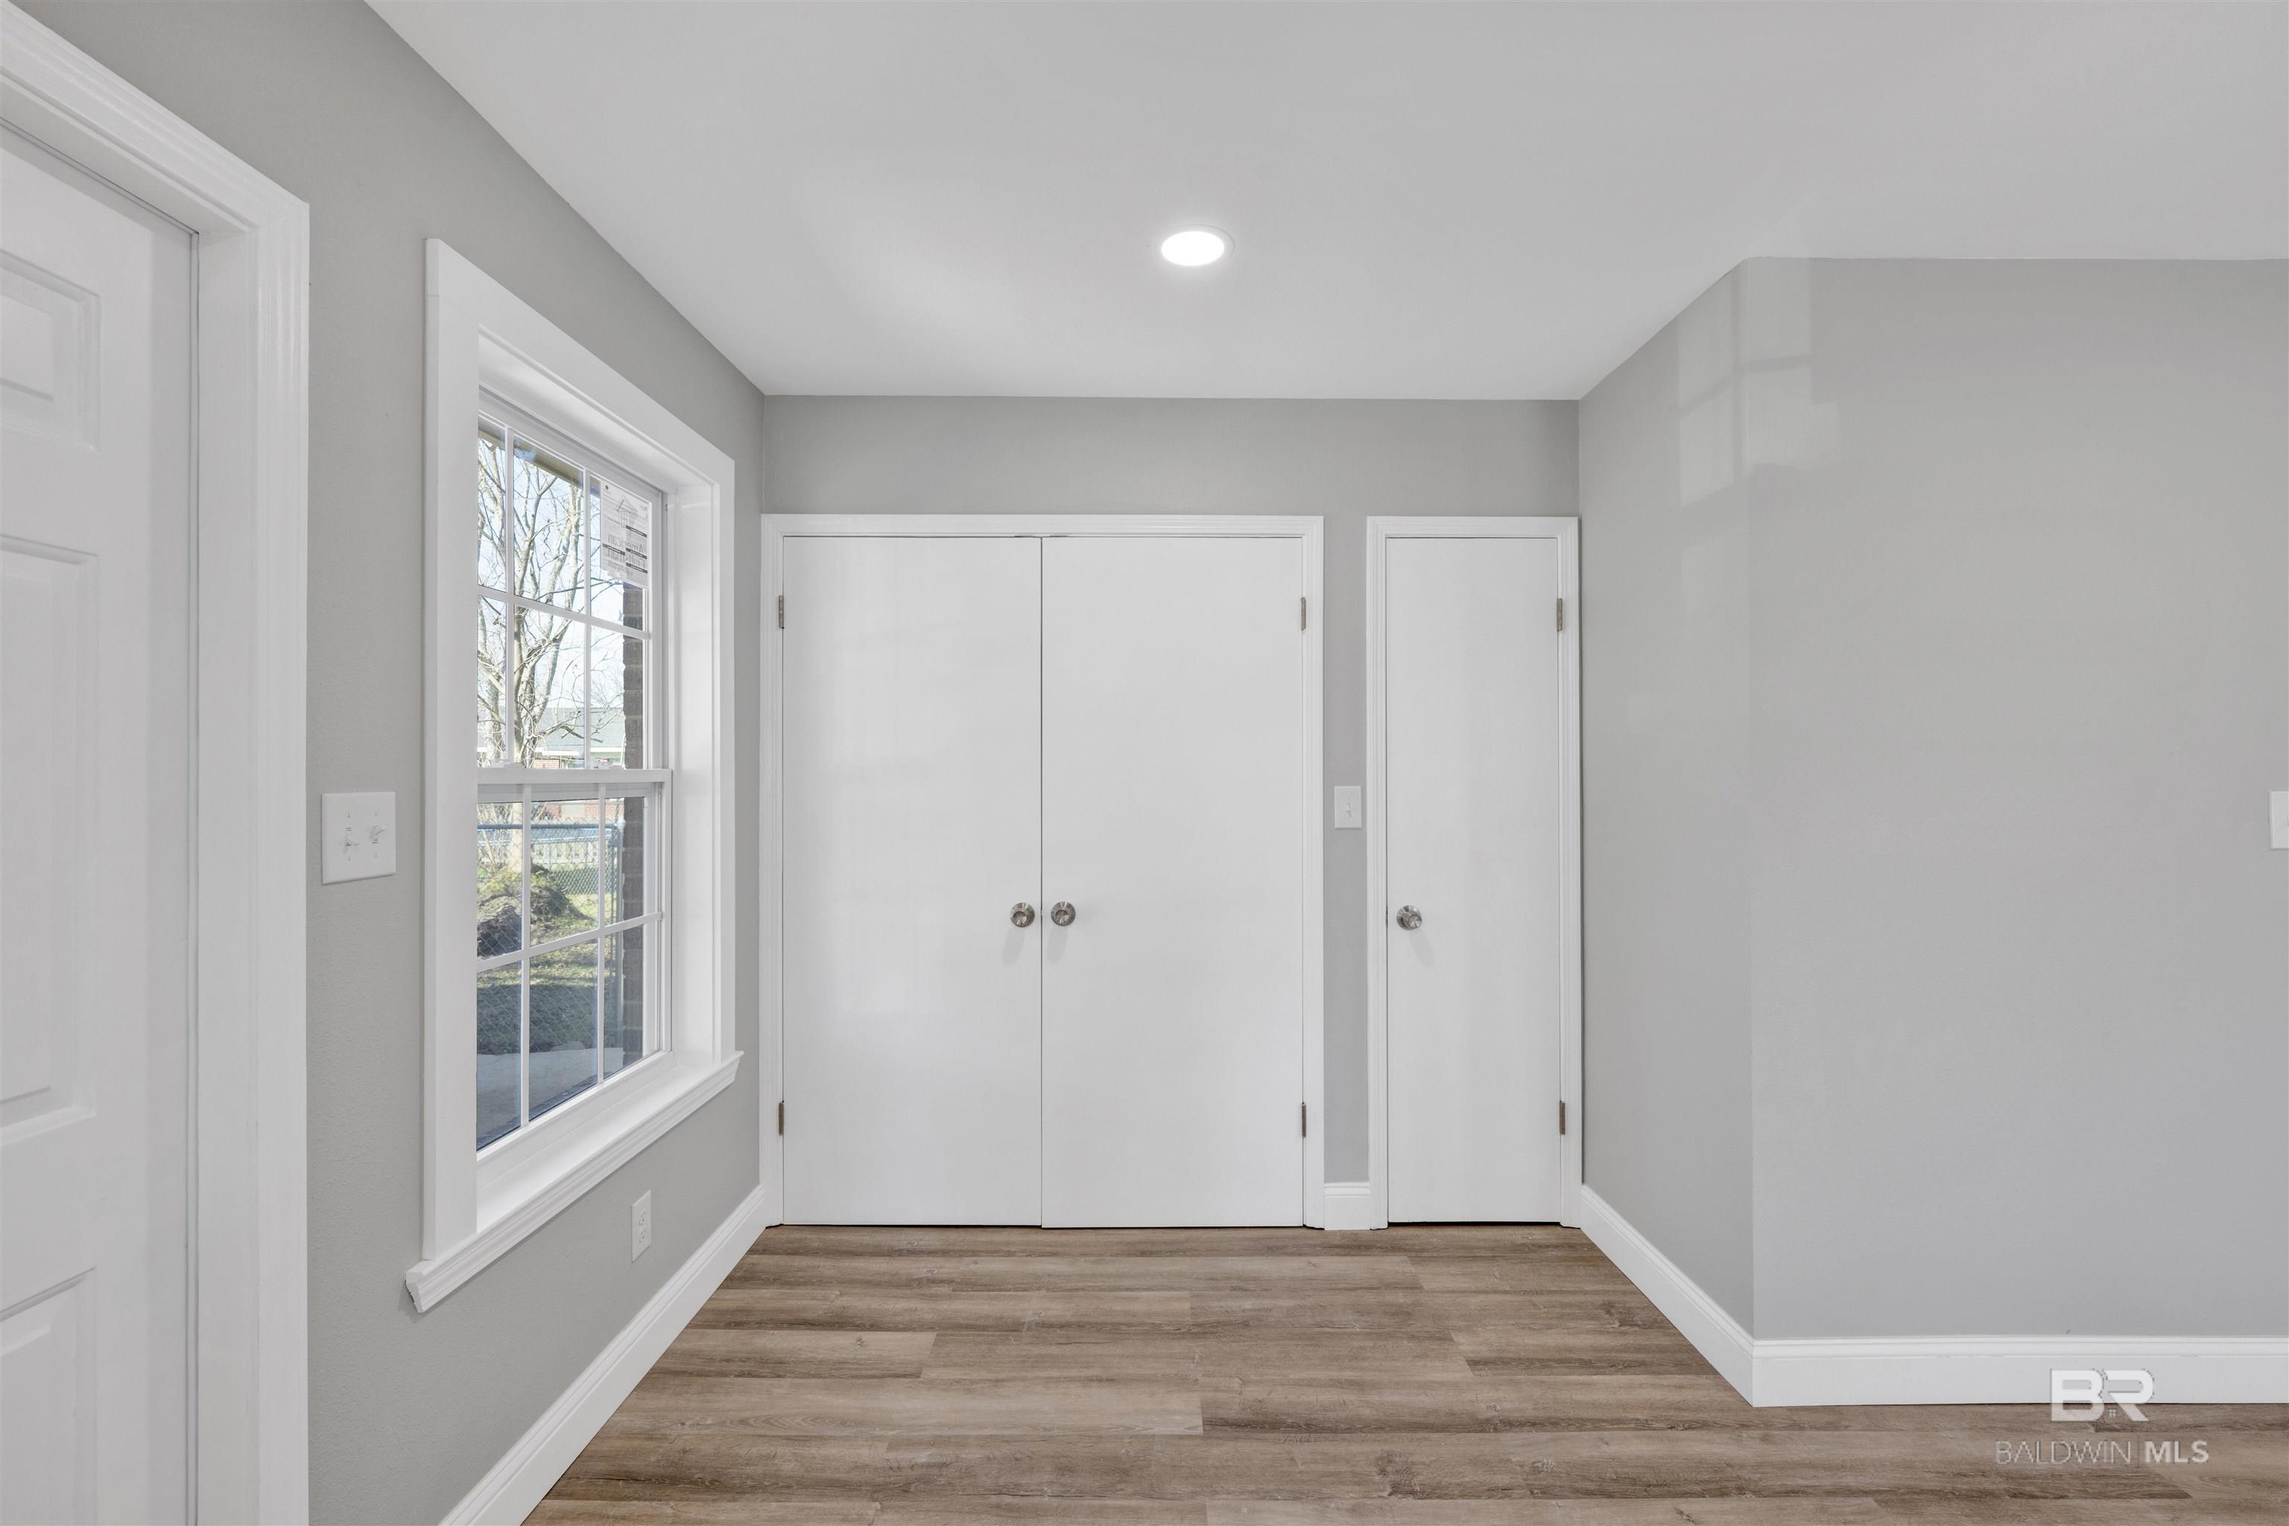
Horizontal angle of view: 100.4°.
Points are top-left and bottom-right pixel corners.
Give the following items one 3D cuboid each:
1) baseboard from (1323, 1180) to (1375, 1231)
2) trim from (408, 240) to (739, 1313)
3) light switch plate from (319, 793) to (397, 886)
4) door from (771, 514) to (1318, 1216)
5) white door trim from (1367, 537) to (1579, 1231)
[{"bbox_3d":[0.599,1.304,2.803,0.142,0.142,0.022,0,0,0],"label":"baseboard"},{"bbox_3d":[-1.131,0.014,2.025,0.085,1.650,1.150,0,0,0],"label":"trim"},{"bbox_3d":[-1.114,0.102,1.360,0.016,0.124,0.128,0,0,0],"label":"light switch plate"},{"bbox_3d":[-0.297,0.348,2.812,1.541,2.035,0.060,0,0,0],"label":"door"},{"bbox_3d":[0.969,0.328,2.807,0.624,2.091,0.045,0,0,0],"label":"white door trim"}]

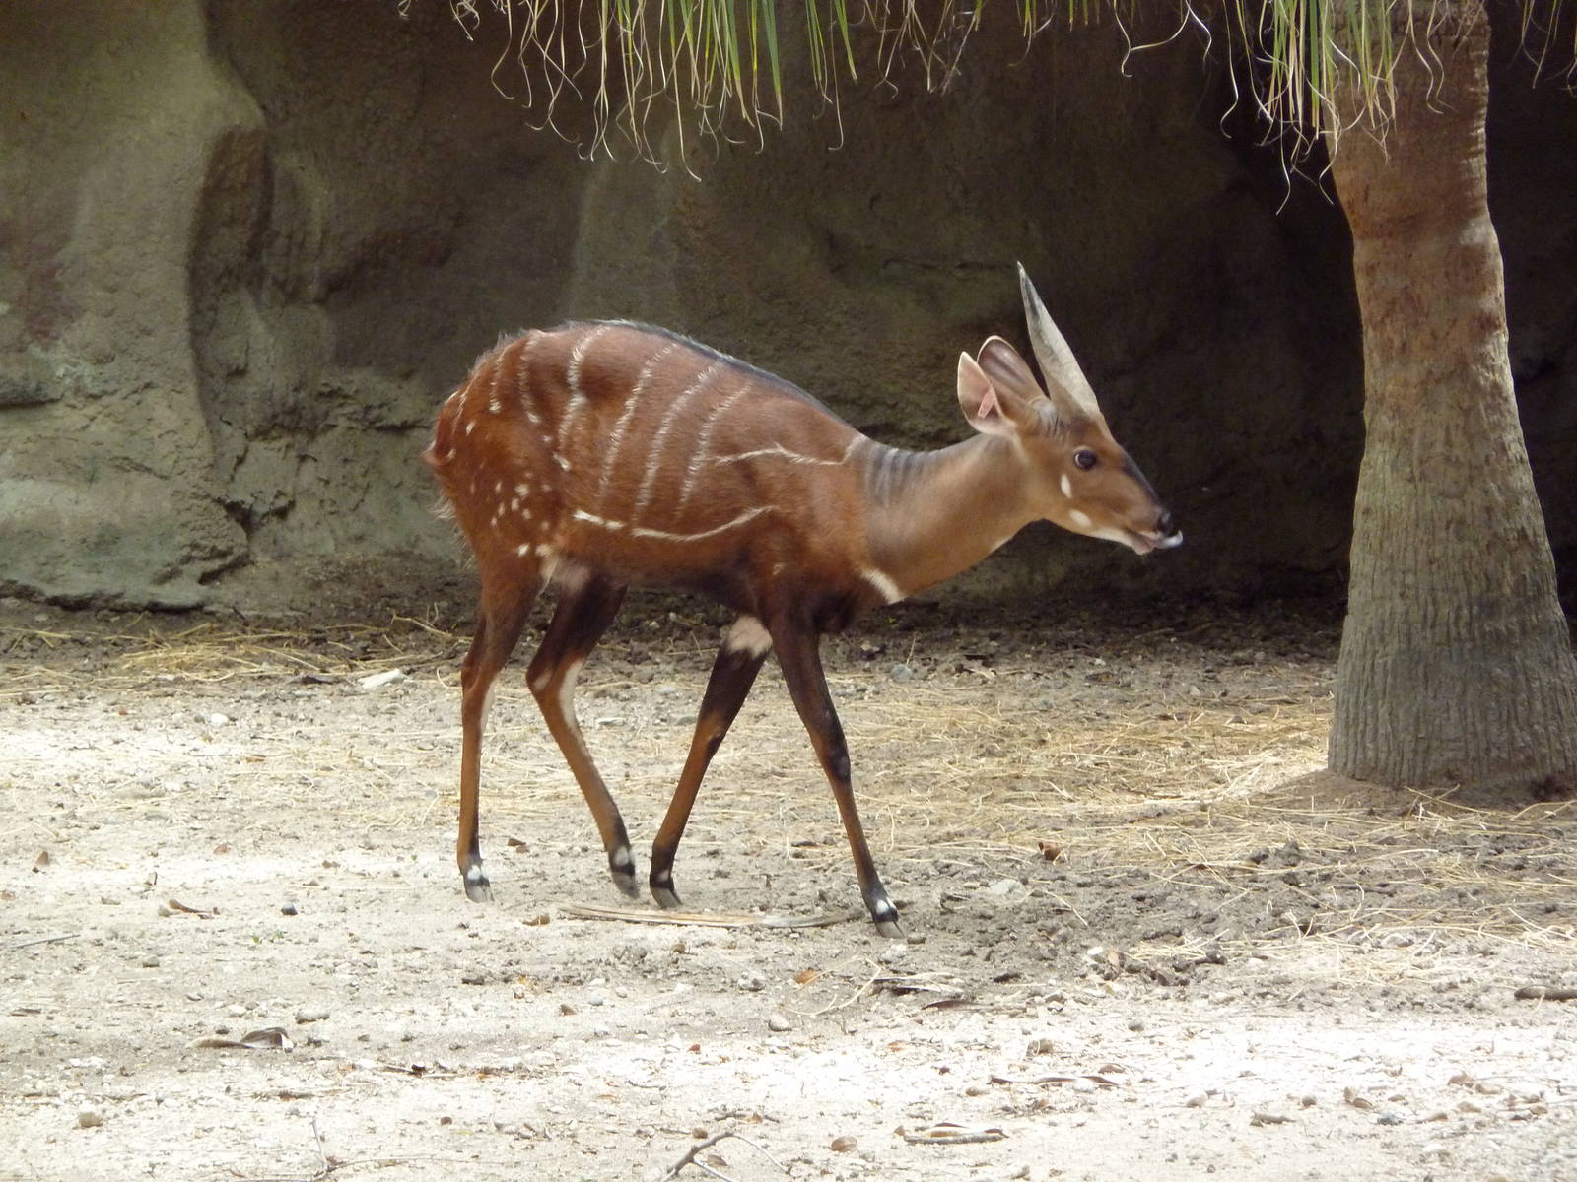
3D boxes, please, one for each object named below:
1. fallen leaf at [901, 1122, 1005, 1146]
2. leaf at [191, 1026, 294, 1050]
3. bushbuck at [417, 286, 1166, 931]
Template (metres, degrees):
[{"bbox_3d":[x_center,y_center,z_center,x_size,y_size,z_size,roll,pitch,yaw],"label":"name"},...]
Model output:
[{"bbox_3d":[0.199,0.657,11.558,0.128,0.022,0.050,0,7,0],"label":"fallen leaf"},{"bbox_3d":[-0.696,0.572,12.193,0.130,0.026,0.050,0,7,0],"label":"leaf"},{"bbox_3d":[0.019,-0.009,13.200,1.070,0.915,0.260,3,8,20],"label":"bushbuck"}]

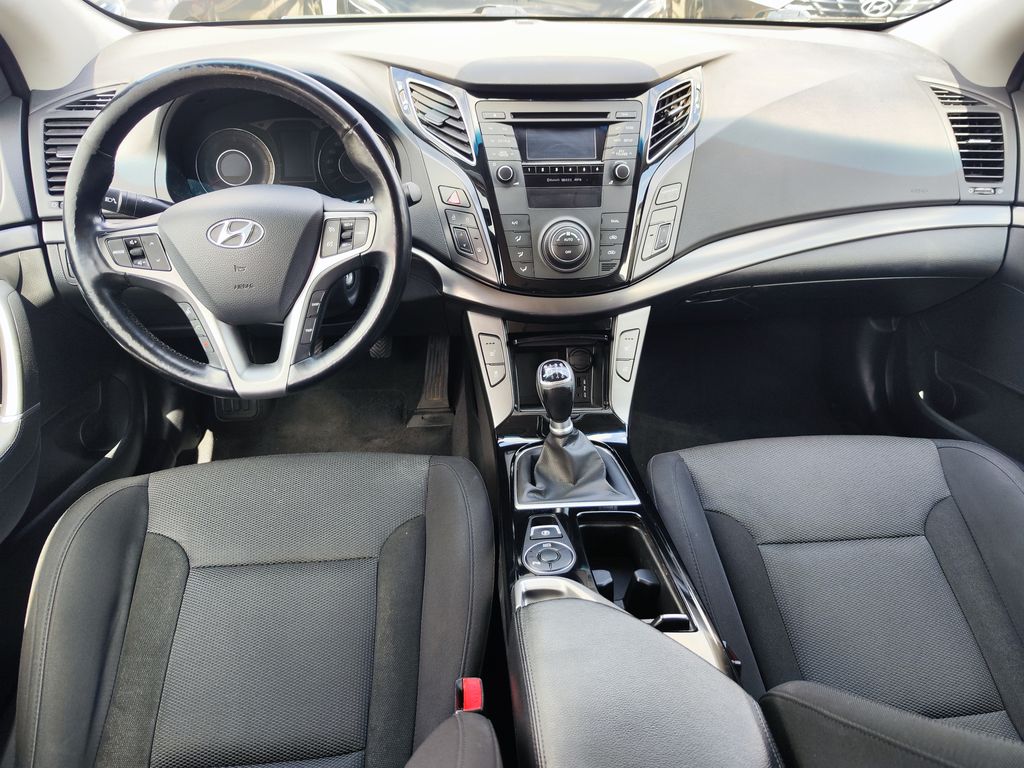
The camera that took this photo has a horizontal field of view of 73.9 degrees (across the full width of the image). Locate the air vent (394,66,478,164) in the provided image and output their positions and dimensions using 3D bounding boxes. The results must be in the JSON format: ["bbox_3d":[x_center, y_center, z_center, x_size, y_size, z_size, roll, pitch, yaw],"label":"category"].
[{"bbox_3d":[-0.103,-0.352,0.897,0.130,0.122,0.048,14,7,18],"label":"air vent"}]

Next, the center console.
[{"bbox_3d":[0.066,-0.246,0.894,0.216,0.240,0.040,-2,8,-5],"label":"center console"}]

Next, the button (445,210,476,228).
[{"bbox_3d":[-0.066,-0.213,0.883,0.040,0.022,0.016,9,8,9],"label":"button"}]

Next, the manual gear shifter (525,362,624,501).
[{"bbox_3d":[0.066,0.040,0.837,0.115,0.172,0.100,-2,35,-4],"label":"manual gear shifter"}]

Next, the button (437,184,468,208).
[{"bbox_3d":[-0.073,-0.242,0.882,0.040,0.026,0.016,9,8,9],"label":"button"}]

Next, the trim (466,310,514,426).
[{"bbox_3d":[-0.026,-0.024,0.959,0.050,0.166,0.025,-10,10,1],"label":"trim"}]

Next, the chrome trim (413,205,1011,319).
[{"bbox_3d":[0.328,-0.175,0.953,0.919,0.080,0.121,-6,36,-10],"label":"chrome trim"}]

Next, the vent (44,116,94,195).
[{"bbox_3d":[-0.605,-0.317,0.955,0.094,0.105,0.030,-2,3,-4],"label":"vent"}]

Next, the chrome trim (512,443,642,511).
[{"bbox_3d":[0.077,0.114,0.876,0.155,0.018,0.113,-2,38,-4],"label":"chrome trim"}]

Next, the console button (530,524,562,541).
[{"bbox_3d":[0.042,0.185,0.843,0.042,0.014,0.026,-2,38,-5],"label":"console button"}]

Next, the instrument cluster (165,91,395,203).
[{"bbox_3d":[-0.325,-0.337,0.968,0.322,0.155,0.100,-2,13,-4],"label":"instrument cluster"}]

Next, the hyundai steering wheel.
[{"bbox_3d":[-0.303,-0.170,0.789,0.376,0.376,0.090,-3,13,-6],"label":"hyundai steering wheel"}]

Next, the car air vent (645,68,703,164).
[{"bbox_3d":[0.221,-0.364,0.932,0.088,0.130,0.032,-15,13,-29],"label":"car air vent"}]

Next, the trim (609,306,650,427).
[{"bbox_3d":[0.162,-0.024,0.942,0.062,0.162,0.023,-2,7,-4],"label":"trim"}]

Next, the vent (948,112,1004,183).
[{"bbox_3d":[0.699,-0.354,1.026,0.080,0.100,0.030,-2,-4,-5],"label":"vent"}]

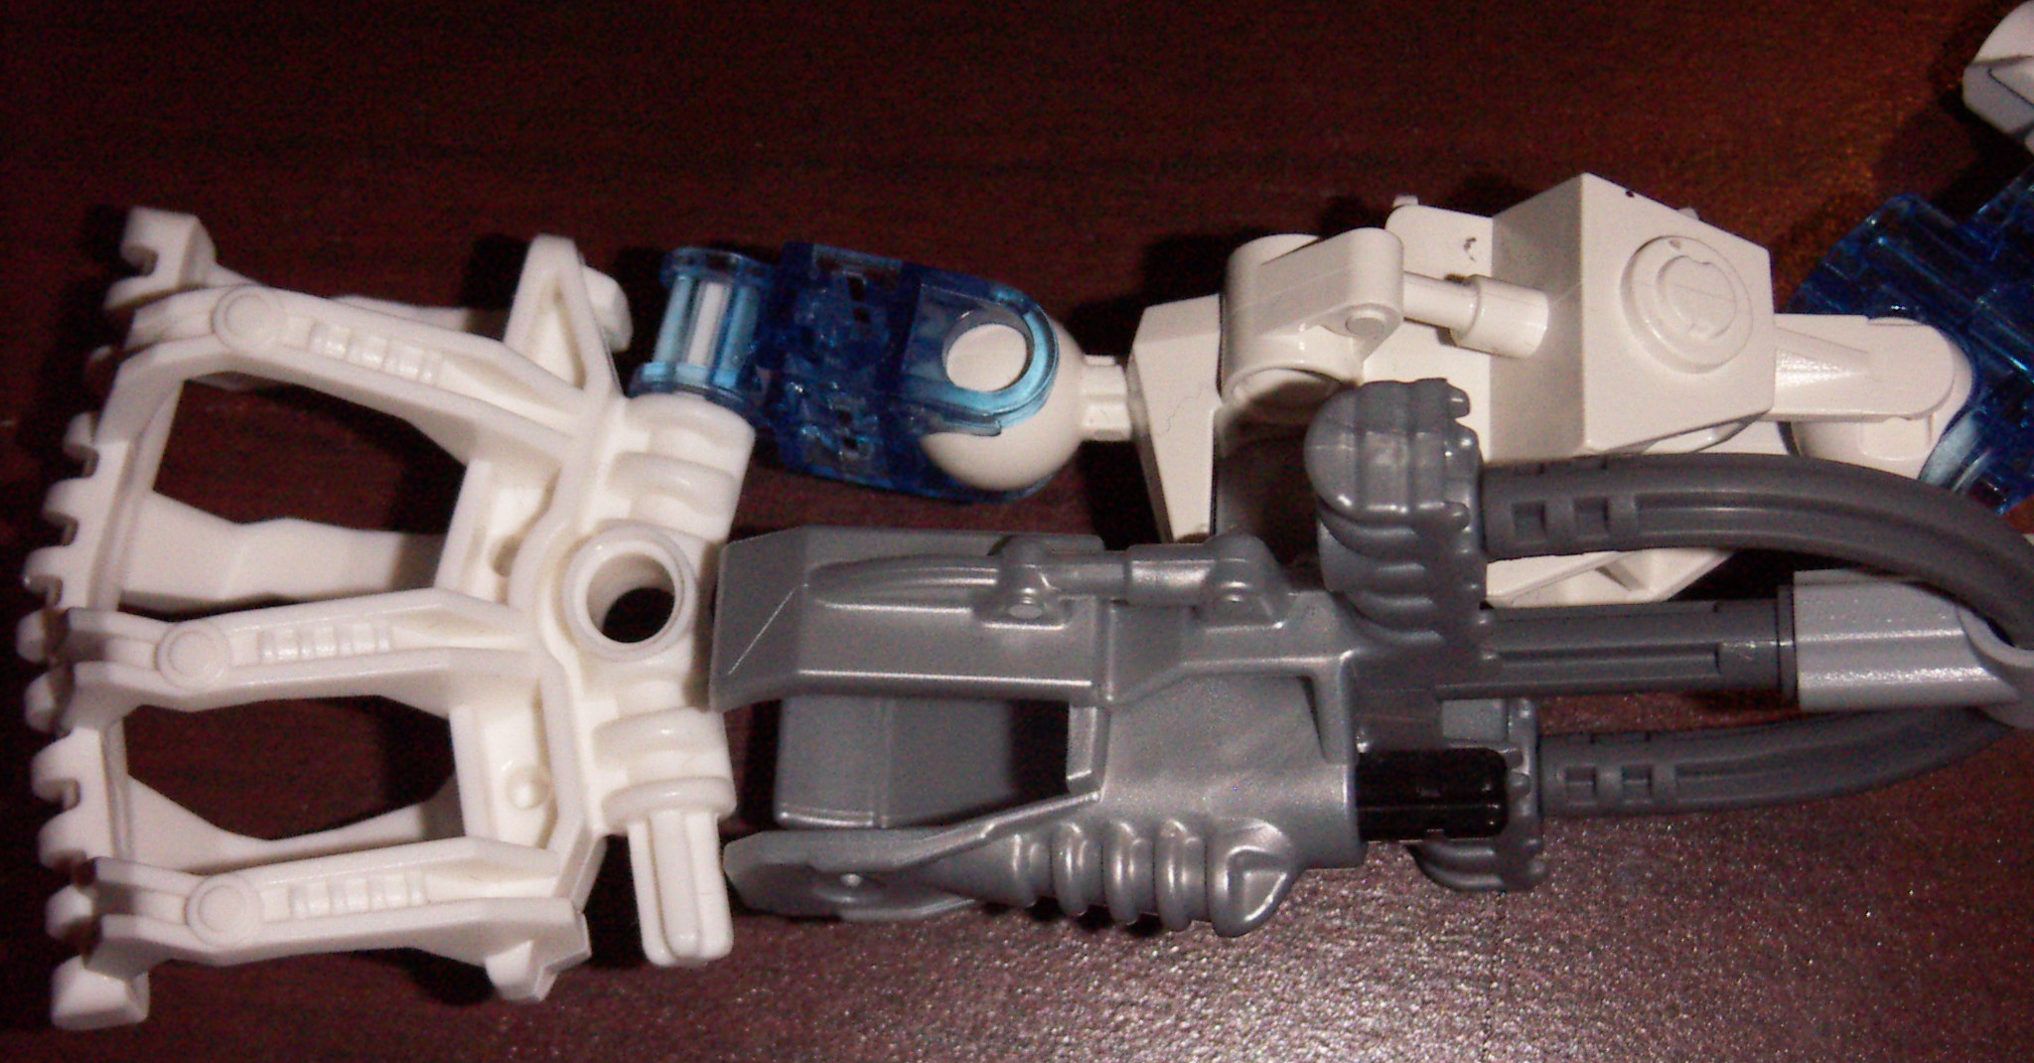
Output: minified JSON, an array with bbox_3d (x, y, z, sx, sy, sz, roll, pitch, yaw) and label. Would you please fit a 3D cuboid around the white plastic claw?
[{"bbox_3d":[-0.035,0.004,0.288,0.040,0.019,0.047,1,74,2],"label":"white plastic claw"}]

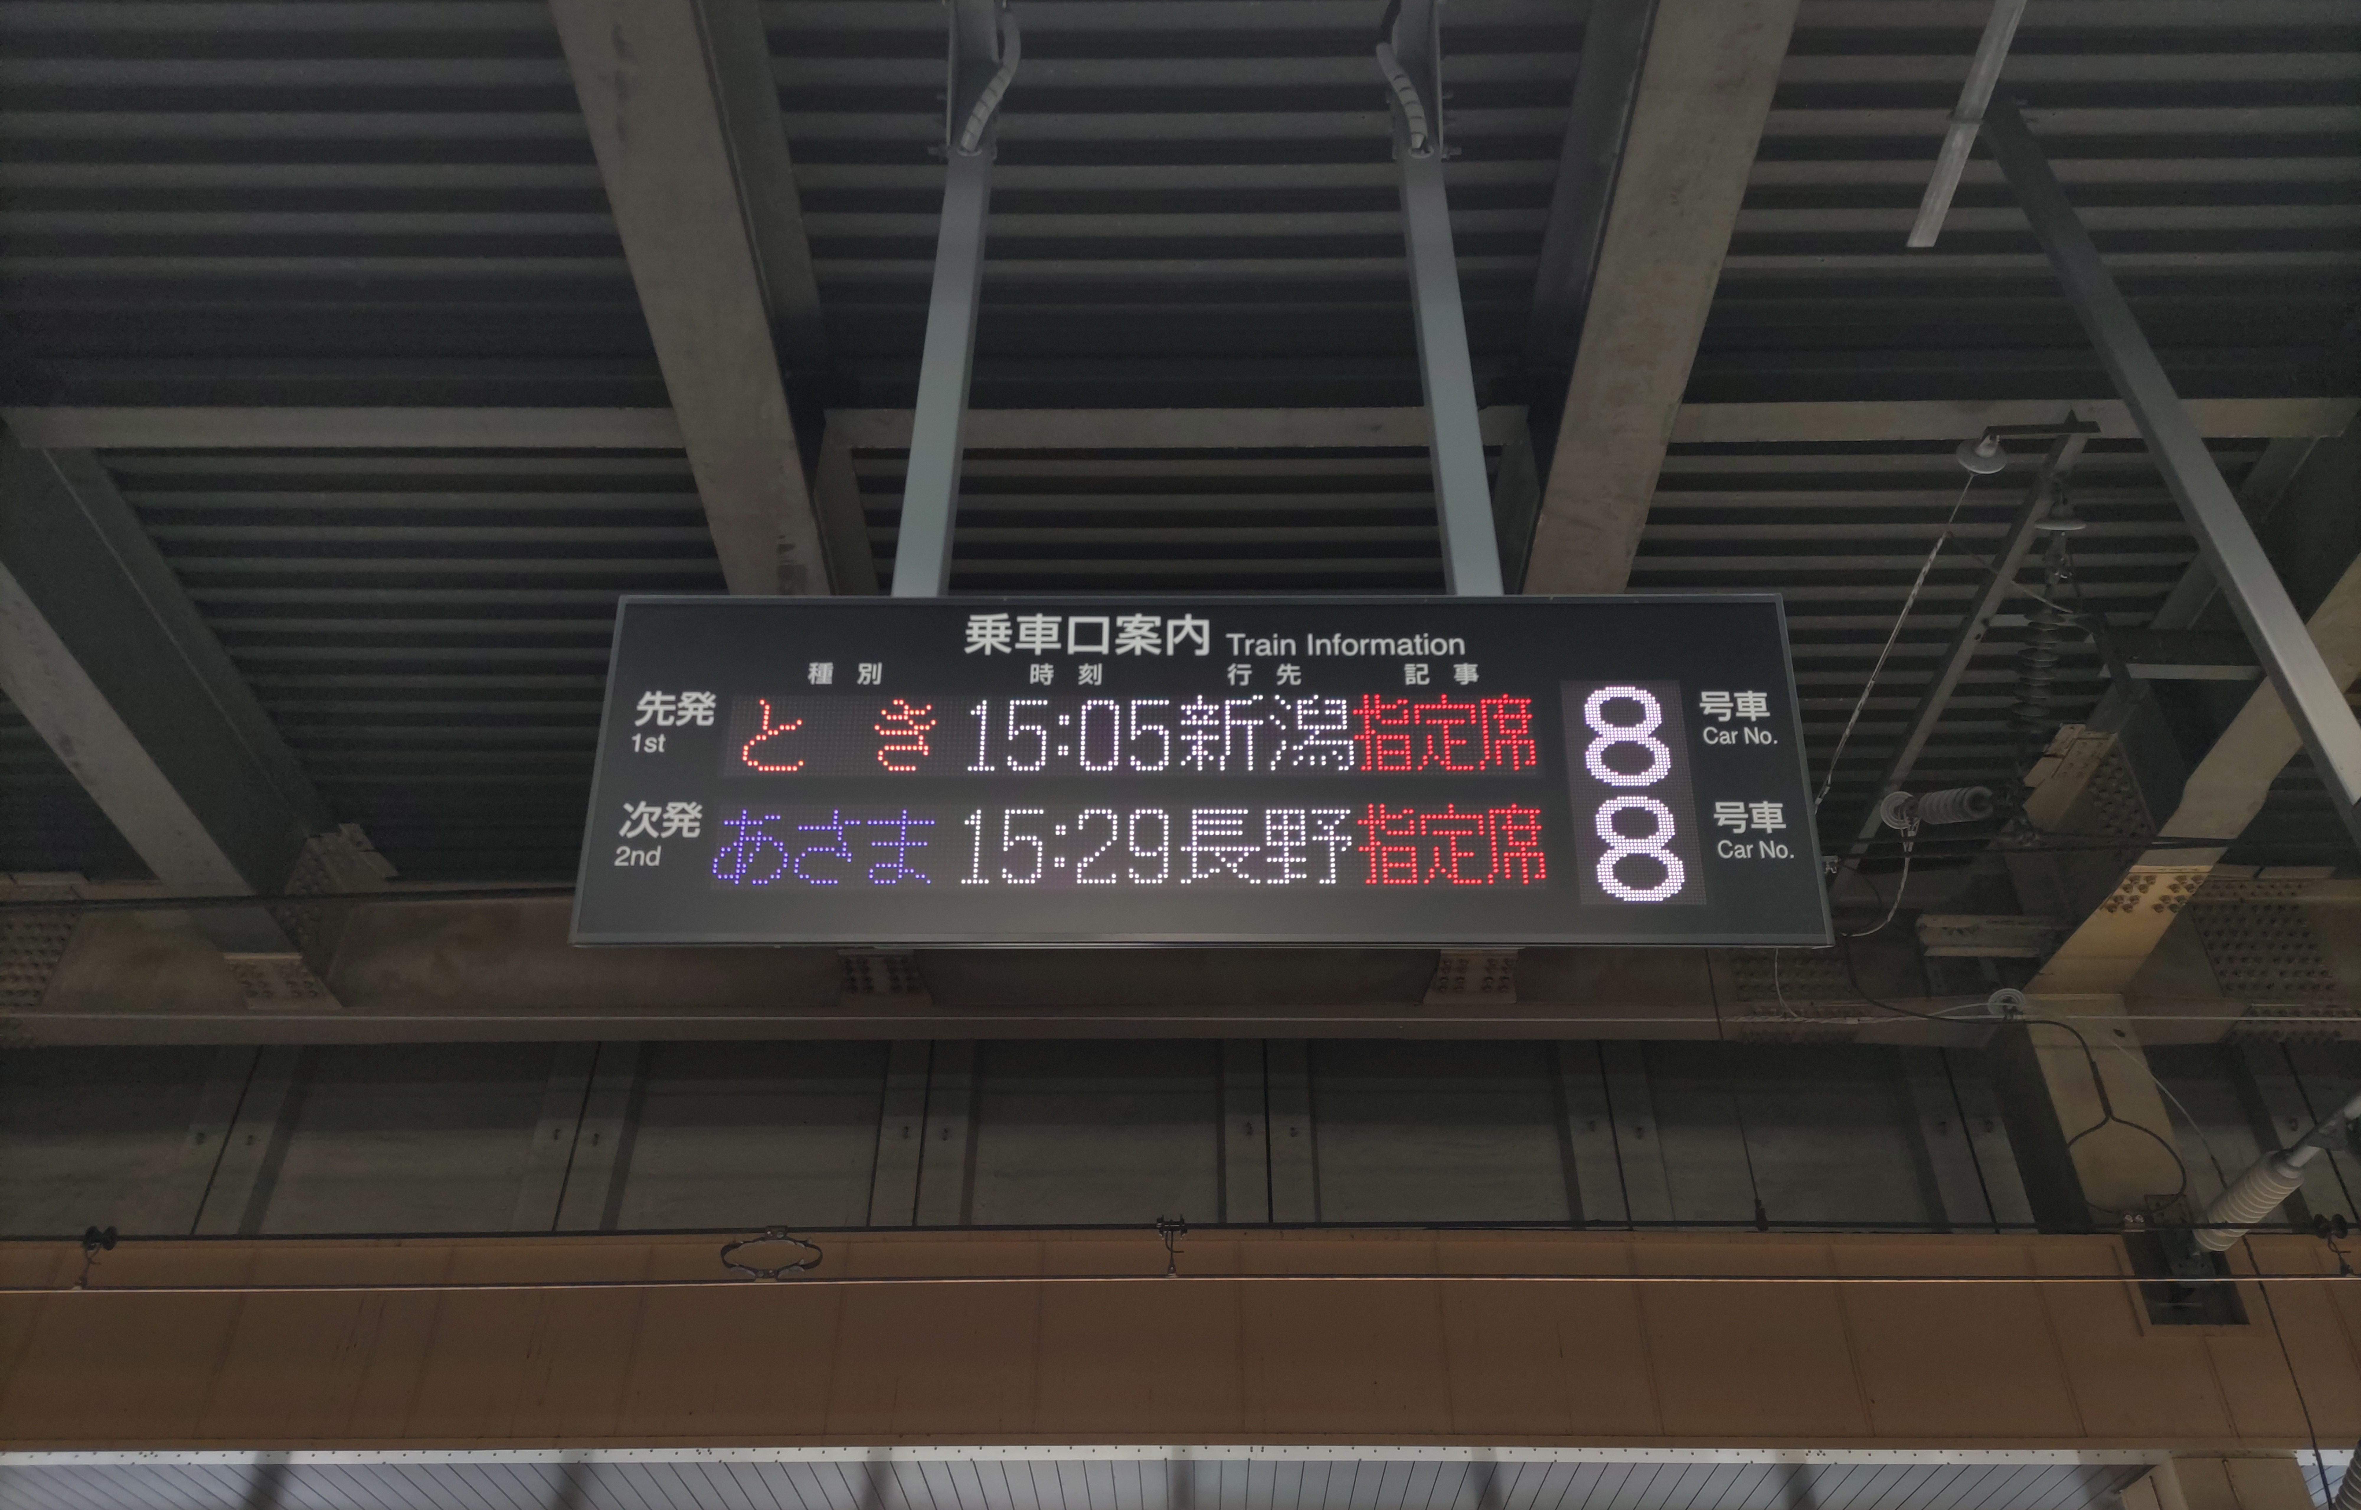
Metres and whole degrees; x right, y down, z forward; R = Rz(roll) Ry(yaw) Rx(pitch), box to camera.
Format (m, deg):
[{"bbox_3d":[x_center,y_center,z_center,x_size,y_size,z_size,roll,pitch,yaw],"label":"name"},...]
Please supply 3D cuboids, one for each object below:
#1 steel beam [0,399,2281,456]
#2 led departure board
[{"bbox_3d":[-0.020,-1.370,6.890,9.000,0.290,0.200,0,-37,0],"label":"steel beam"},{"bbox_3d":[0.022,0.039,1.990,1.310,0.410,0.160,0,-23,0],"label":"led departure board"}]

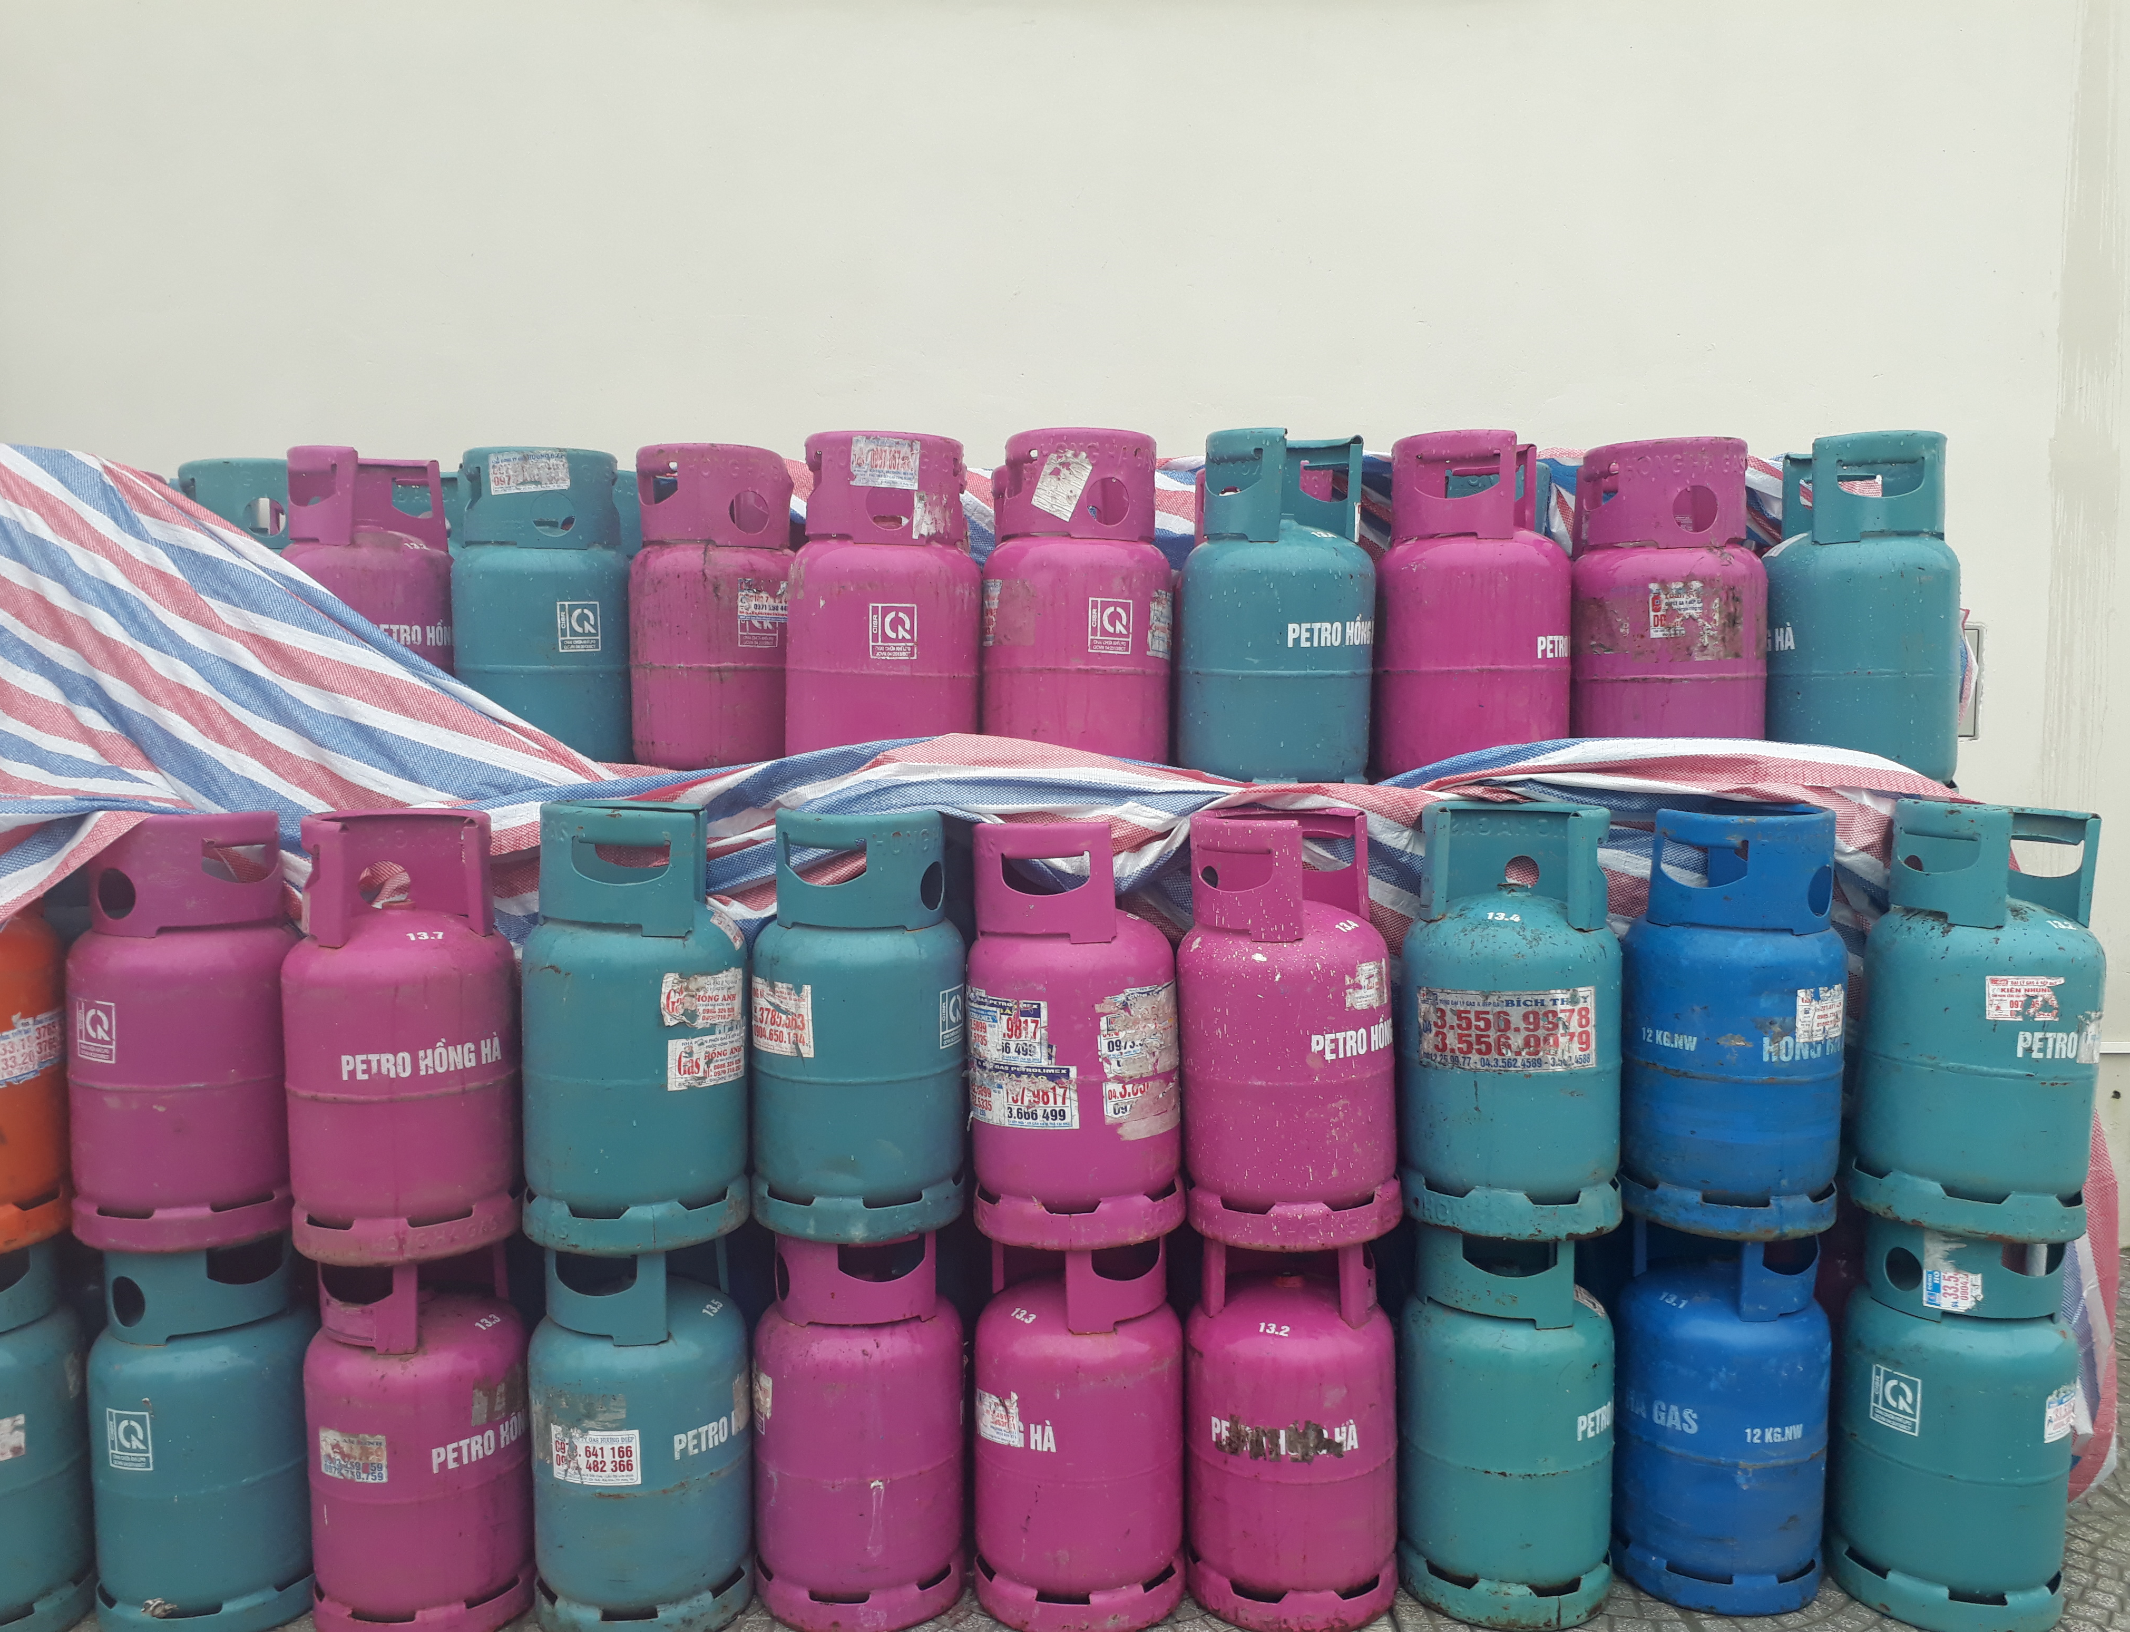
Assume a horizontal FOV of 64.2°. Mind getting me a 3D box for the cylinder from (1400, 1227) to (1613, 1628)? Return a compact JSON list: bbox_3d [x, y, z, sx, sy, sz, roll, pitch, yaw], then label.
[{"bbox_3d":[0.662,0.855,2.546,0.304,0.585,0.304,1,4,18],"label":"cylinder"}]

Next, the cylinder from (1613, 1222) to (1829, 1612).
[{"bbox_3d":[1.004,0.857,2.589,0.304,0.585,0.304,-2,5,-34],"label":"cylinder"}]

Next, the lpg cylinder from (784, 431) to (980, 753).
[{"bbox_3d":[-0.282,-0.287,2.660,0.304,0.585,0.304,-1,4,-12],"label":"lpg cylinder"}]

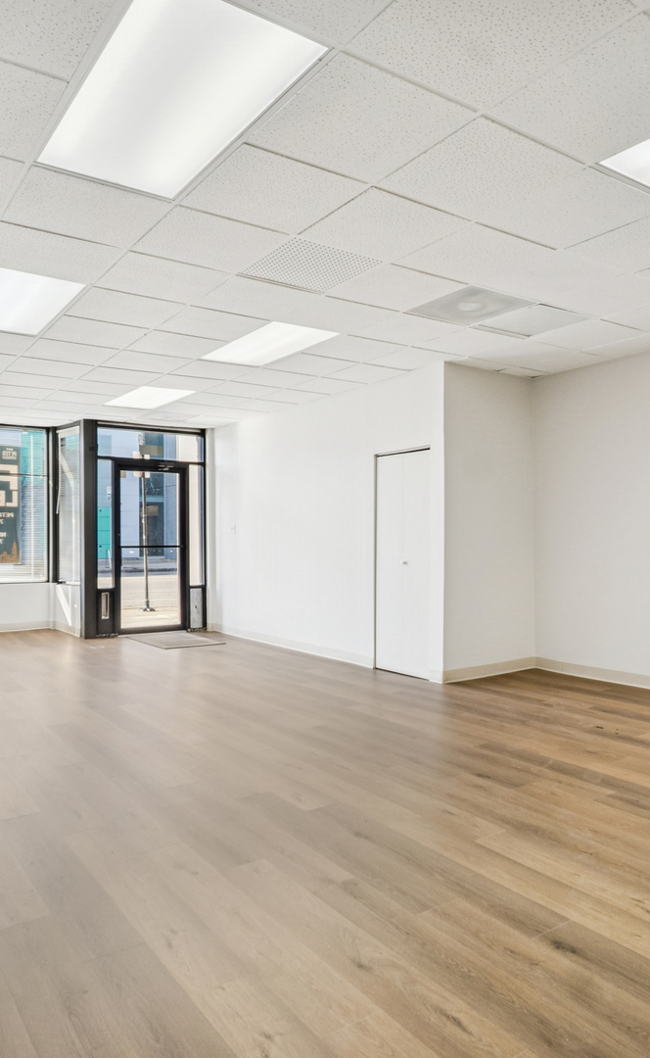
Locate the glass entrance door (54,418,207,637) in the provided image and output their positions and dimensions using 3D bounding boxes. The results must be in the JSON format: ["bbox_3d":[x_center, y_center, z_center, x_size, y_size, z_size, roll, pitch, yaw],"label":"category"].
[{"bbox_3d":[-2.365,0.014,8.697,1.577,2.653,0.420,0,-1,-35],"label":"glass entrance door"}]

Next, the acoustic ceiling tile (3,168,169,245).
[{"bbox_3d":[-1.063,-1.406,2.929,0.600,0.020,0.600,-1,1,-35],"label":"acoustic ceiling tile"}]

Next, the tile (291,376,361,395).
[{"bbox_3d":[0.004,-1.440,6.681,0.528,0.020,0.600,-1,1,-35],"label":"tile"}]

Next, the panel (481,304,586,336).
[{"bbox_3d":[1.494,-1.498,4.747,0.590,0.040,0.590,0,-1,-35],"label":"panel"}]

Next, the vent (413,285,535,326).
[{"bbox_3d":[0.972,-1.473,4.388,0.600,0.030,0.600,0,-1,-34],"label":"vent"}]

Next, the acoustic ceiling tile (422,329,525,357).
[{"bbox_3d":[1.144,-1.479,5.234,0.600,0.025,0.600,0,-1,-35],"label":"acoustic ceiling tile"}]

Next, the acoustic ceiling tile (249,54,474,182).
[{"bbox_3d":[0.116,-1.403,2.301,0.600,0.020,0.600,-1,1,-35],"label":"acoustic ceiling tile"}]

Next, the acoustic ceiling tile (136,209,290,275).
[{"bbox_3d":[-0.604,-1.487,3.438,0.600,0.020,0.600,0,-1,-34],"label":"acoustic ceiling tile"}]

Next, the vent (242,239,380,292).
[{"bbox_3d":[-0.082,-1.500,3.763,0.600,0.030,0.600,0,-1,-35],"label":"vent"}]

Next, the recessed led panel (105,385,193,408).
[{"bbox_3d":[-1.870,-1.403,7.017,0.590,0.050,1.190,0,-1,-34],"label":"recessed led panel"}]

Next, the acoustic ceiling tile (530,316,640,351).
[{"bbox_3d":[1.987,-1.456,4.990,0.600,0.020,0.600,0,-1,-34],"label":"acoustic ceiling tile"}]

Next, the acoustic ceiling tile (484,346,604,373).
[{"bbox_3d":[1.845,-1.476,5.693,0.600,0.025,0.600,0,-1,-35],"label":"acoustic ceiling tile"}]

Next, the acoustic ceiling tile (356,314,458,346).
[{"bbox_3d":[0.613,-1.481,4.910,0.600,0.025,0.600,0,-1,-35],"label":"acoustic ceiling tile"}]

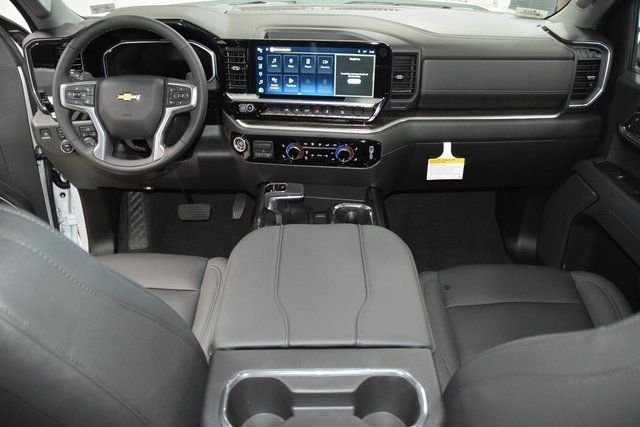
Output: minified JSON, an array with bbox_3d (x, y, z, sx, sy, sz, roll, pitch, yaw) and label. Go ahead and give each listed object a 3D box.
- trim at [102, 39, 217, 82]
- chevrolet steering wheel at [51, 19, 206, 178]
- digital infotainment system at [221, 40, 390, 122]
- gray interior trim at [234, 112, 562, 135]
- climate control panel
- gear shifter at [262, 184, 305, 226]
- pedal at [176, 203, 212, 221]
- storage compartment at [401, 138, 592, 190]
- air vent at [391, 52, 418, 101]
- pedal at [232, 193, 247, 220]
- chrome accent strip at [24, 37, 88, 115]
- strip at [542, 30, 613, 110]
[{"bbox_3d":[-0.441,-0.421,1.325,0.300,0.120,0.050,0,18,0],"label":"trim"},{"bbox_3d":[-0.465,-0.290,1.197,0.385,0.385,0.100,0,3,1],"label":"chevrolet steering wheel"},{"bbox_3d":[-0.031,-0.356,1.290,0.435,0.210,0.090,4,24,7],"label":"digital infotainment system"},{"bbox_3d":[0.219,-0.254,1.342,0.900,0.050,0.085,0,26,0],"label":"gray interior trim"},{"bbox_3d":[-0.041,-0.178,1.359,0.415,0.090,0.060,4,22,7],"label":"climate control panel"},{"bbox_3d":[-0.096,-0.024,1.251,0.100,0.130,0.085,0,16,0],"label":"gear shifter"},{"bbox_3d":[-0.448,-0.007,1.699,0.120,0.066,0.040,0,-4,0],"label":"pedal"},{"bbox_3d":[0.513,-0.146,1.403,0.520,0.145,0.120,-1,26,-3],"label":"storage compartment"},{"bbox_3d":[0.230,-0.372,1.304,0.078,0.127,0.050,0,26,0],"label":"air vent"},{"bbox_3d":[-0.289,-0.029,1.722,0.052,0.125,0.040,0,-7,0],"label":"pedal"},{"bbox_3d":[-0.718,-0.376,1.319,0.160,0.200,0.060,0,26,0],"label":"chrome accent strip"},{"bbox_3d":[0.708,-0.401,1.345,0.175,0.200,0.100,2,26,4],"label":"strip"}]

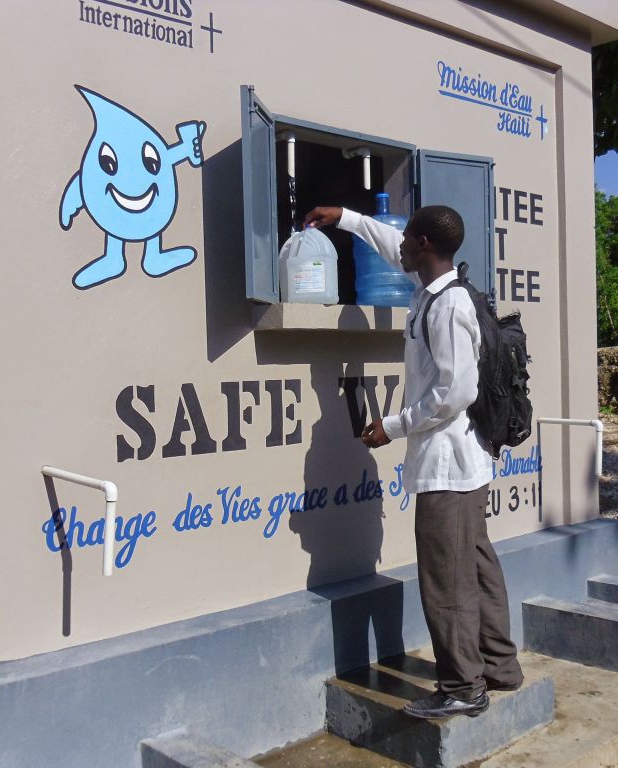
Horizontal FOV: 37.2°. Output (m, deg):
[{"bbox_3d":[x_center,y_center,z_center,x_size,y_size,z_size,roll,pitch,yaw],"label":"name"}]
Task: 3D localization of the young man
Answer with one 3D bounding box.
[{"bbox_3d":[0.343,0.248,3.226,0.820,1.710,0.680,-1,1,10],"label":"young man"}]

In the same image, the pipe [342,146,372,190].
[{"bbox_3d":[0.204,-0.918,3.951,0.036,0.185,0.165,-2,1,-42],"label":"pipe"}]

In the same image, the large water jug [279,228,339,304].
[{"bbox_3d":[0.002,-0.454,3.597,0.205,0.320,0.200,-2,1,-12],"label":"large water jug"}]

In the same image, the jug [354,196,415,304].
[{"bbox_3d":[0.322,-0.557,3.878,0.272,0.495,0.272,-2,1,0],"label":"jug"}]

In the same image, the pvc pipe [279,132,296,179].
[{"bbox_3d":[-0.092,-0.904,3.648,0.036,0.187,0.115,-2,1,-42],"label":"pvc pipe"}]

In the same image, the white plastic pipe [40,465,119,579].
[{"bbox_3d":[-0.689,0.407,2.752,0.343,0.302,0.036,-1,1,41],"label":"white plastic pipe"}]

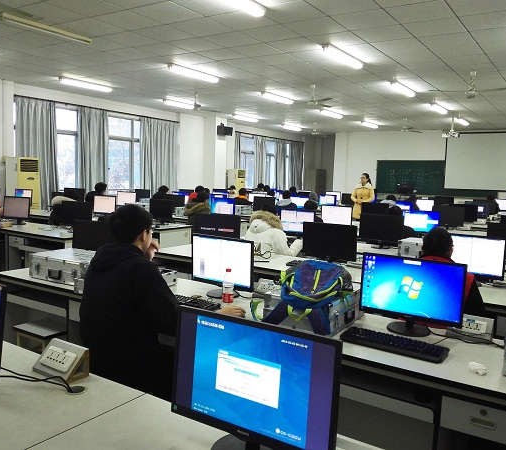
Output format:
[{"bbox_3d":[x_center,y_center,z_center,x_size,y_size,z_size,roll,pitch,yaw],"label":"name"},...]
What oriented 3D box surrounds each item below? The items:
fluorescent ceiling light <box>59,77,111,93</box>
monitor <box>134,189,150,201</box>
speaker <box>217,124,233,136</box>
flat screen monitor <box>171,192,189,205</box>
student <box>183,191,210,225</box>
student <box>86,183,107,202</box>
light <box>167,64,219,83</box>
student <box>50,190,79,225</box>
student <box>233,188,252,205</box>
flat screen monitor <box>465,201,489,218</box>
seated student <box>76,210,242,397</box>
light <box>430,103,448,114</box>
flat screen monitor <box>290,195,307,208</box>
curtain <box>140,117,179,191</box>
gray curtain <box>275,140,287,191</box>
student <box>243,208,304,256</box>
[{"bbox_3d":[-3.206,-2.718,9.723,0.140,0.100,1.230,5,7,33],"label":"fluorescent ceiling light"},{"bbox_3d":[-2.581,-0.631,11.840,0.500,0.378,0.200,5,6,33],"label":"monitor"},{"bbox_3d":[-0.851,-2.849,15.295,0.250,0.260,0.420,15,12,32],"label":"speaker"},{"bbox_3d":[-1.565,-0.540,10.849,0.480,0.360,0.180,5,7,33],"label":"flat screen monitor"},{"bbox_3d":[-0.763,0.104,7.780,0.500,1.250,0.620,6,7,33],"label":"student"},{"bbox_3d":[-2.858,-0.141,9.458,0.496,1.290,0.675,5,6,33],"label":"student"},{"bbox_3d":[-0.977,-2.517,8.396,0.130,0.100,1.220,5,6,33],"label":"light"},{"bbox_3d":[-2.780,0.079,7.611,0.496,1.190,0.744,5,6,33],"label":"student"},{"bbox_3d":[-0.155,-0.176,10.861,0.480,1.210,0.620,5,7,33],"label":"student"},{"bbox_3d":[4.494,-0.266,10.097,0.475,0.375,0.180,6,7,33],"label":"flat screen monitor"},{"bbox_3d":[-0.454,0.570,2.382,0.520,1.340,0.760,6,7,36],"label":"seated student"},{"bbox_3d":[4.275,-2.671,11.555,0.125,0.095,1.250,6,7,33],"label":"light"},{"bbox_3d":[1.059,-0.444,11.186,0.500,0.378,0.200,5,6,33],"label":"flat screen monitor"},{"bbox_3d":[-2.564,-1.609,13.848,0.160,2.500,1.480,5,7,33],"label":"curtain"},{"bbox_3d":[1.044,-1.924,19.262,0.120,2.680,0.730,6,7,33],"label":"gray curtain"},{"bbox_3d":[0.208,0.401,5.440,0.600,1.150,0.750,5,7,33],"label":"student"}]

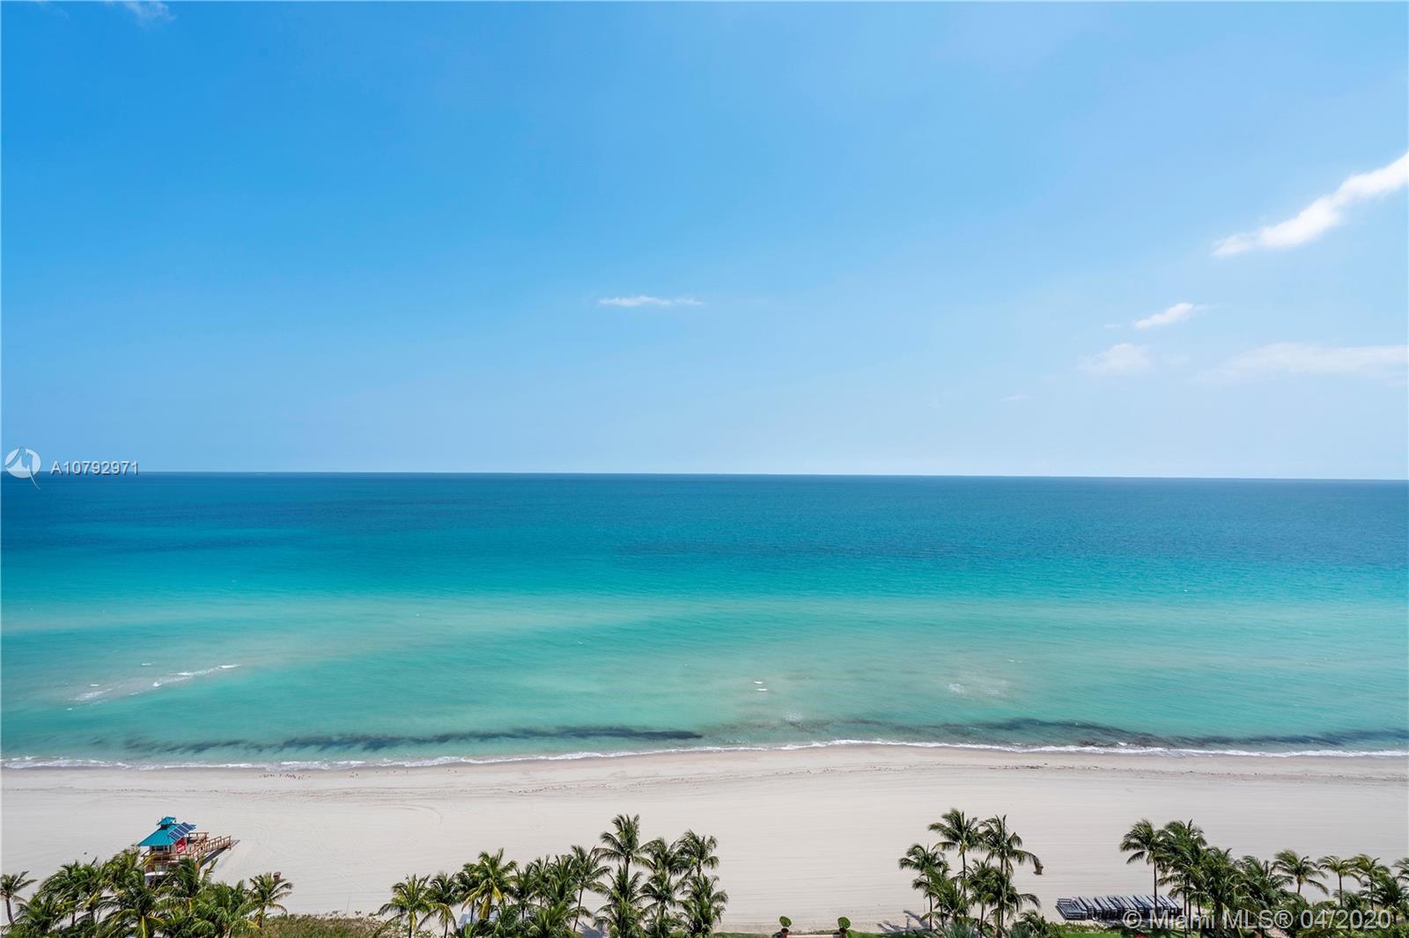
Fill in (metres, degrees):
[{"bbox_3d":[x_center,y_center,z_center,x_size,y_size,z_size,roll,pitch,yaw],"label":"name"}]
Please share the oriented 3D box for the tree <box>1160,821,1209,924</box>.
[{"bbox_3d":[50.360,43.310,65.780,5.200,11.100,5.000,0,-1,0],"label":"tree"}]

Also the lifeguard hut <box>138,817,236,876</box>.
[{"bbox_3d":[-63.880,45.830,78.230,6.000,7.000,9.200,0,0,0],"label":"lifeguard hut"}]

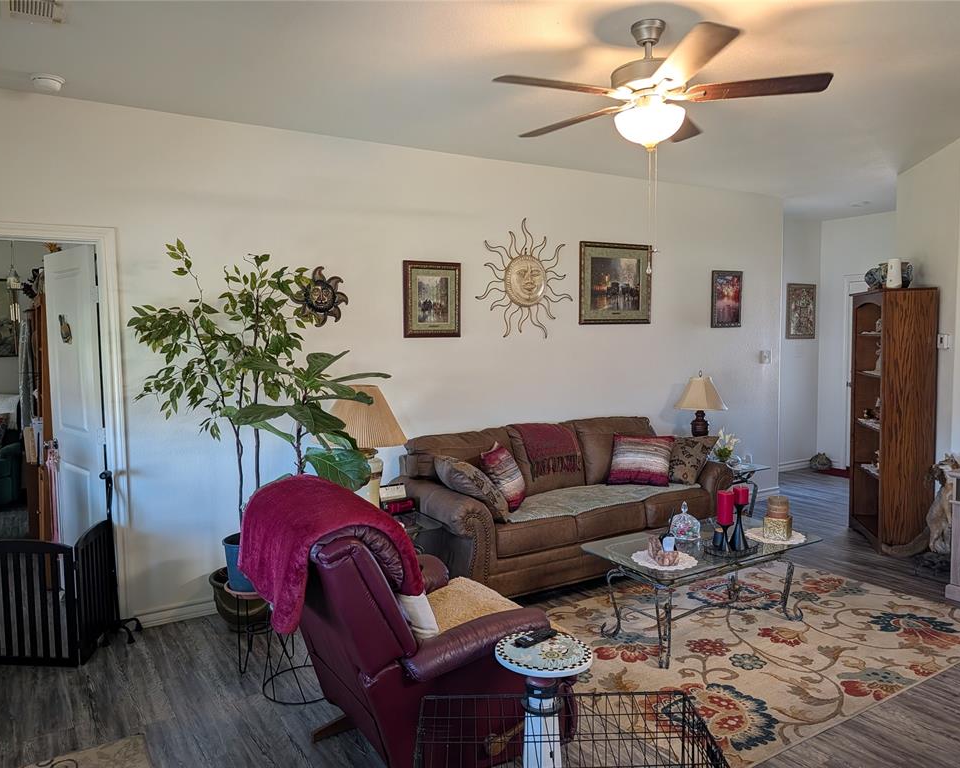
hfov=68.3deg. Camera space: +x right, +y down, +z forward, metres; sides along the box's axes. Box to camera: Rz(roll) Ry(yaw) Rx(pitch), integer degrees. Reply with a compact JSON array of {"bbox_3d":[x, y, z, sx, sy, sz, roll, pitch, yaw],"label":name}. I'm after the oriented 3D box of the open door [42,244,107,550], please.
[{"bbox_3d":[-2.270,0.280,4.002,0.730,2.030,0.040,3,5,41],"label":"open door"}]

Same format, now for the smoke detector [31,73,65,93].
[{"bbox_3d":[-1.964,-1.369,3.225,0.135,0.050,0.135,-3,4,-32],"label":"smoke detector"}]

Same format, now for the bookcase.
[{"bbox_3d":[2.979,0.247,5.124,0.320,1.800,0.690,0,4,13],"label":"bookcase"}]

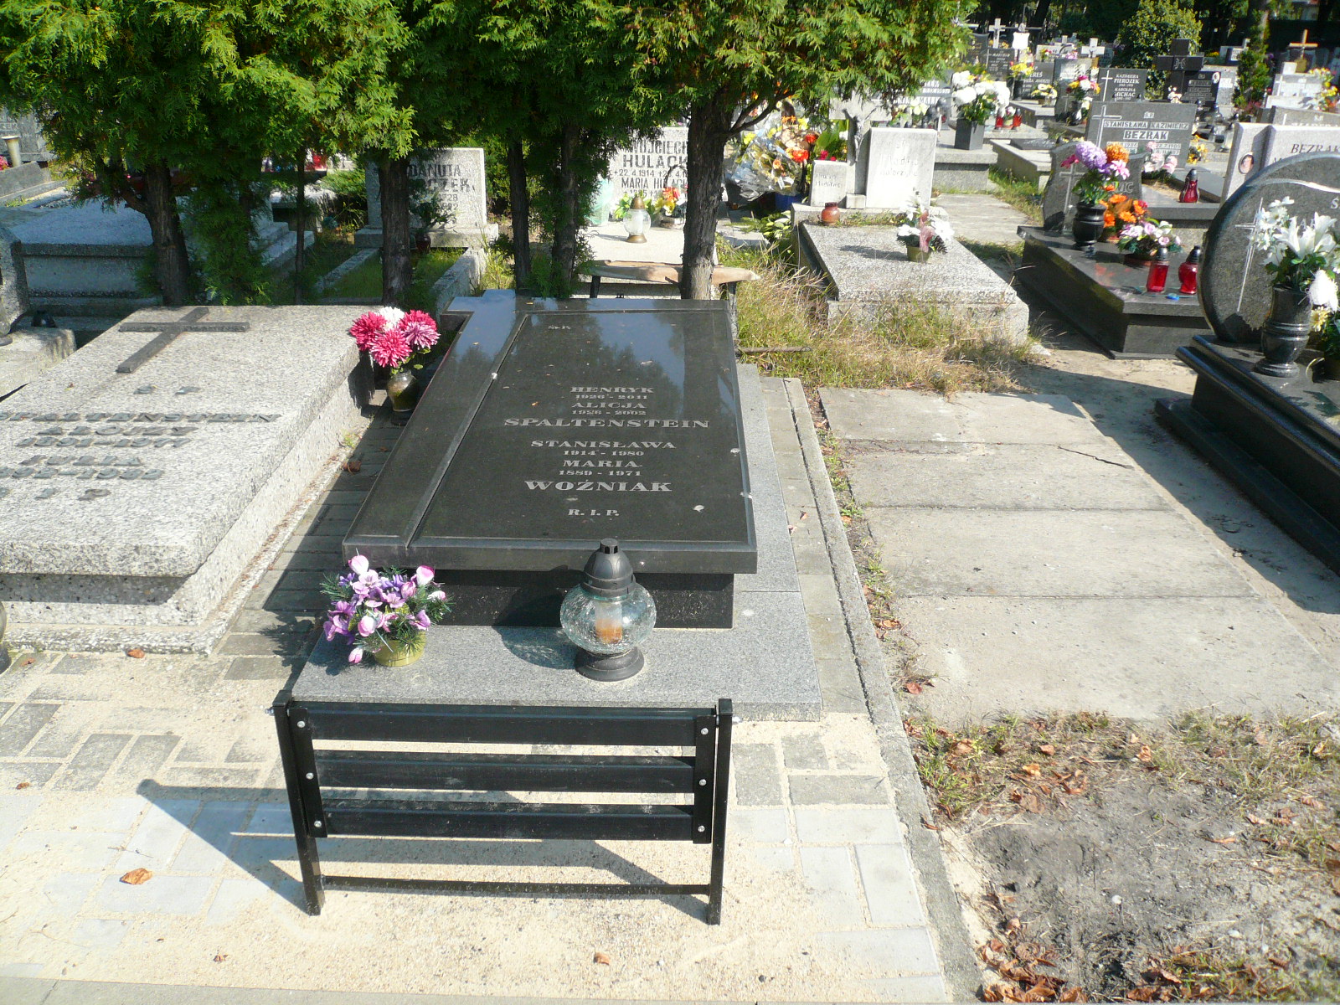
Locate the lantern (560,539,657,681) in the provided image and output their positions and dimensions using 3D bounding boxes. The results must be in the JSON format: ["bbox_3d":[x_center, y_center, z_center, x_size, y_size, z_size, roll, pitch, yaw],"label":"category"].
[{"bbox_3d":[-0.133,0.228,2.446,0.215,0.315,0.215,1,25,0],"label":"lantern"}]

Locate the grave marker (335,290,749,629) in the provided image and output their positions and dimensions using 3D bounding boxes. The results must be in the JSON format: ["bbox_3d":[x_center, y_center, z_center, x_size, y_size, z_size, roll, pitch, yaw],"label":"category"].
[{"bbox_3d":[-0.323,-0.263,3.471,1.077,0.320,2.049,1,25,0],"label":"grave marker"}]

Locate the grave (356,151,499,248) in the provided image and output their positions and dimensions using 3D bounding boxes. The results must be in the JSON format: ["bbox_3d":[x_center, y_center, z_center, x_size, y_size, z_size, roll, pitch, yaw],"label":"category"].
[{"bbox_3d":[-1.455,-1.820,6.479,0.820,0.560,0.270,0,26,1],"label":"grave"}]

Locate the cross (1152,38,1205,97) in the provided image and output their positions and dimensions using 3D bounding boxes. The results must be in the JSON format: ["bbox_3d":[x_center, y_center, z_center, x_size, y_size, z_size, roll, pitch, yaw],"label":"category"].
[{"bbox_3d":[4.923,-4.169,10.601,0.490,0.680,0.120,0,26,1],"label":"cross"}]

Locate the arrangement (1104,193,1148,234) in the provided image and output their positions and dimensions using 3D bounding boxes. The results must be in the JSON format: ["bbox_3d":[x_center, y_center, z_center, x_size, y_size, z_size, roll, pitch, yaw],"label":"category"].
[{"bbox_3d":[2.527,-1.612,6.046,0.260,0.240,0.220,0,26,1],"label":"arrangement"}]

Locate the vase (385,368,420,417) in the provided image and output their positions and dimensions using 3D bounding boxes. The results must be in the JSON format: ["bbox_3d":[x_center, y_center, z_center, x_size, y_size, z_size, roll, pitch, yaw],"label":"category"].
[{"bbox_3d":[-1.071,-0.451,4.381,0.135,0.170,0.135,0,26,1],"label":"vase"}]

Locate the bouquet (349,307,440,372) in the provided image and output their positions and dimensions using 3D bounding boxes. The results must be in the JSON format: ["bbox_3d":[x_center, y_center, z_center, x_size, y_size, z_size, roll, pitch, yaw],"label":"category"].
[{"bbox_3d":[-0.995,-0.592,3.919,0.330,0.235,0.290,1,25,0],"label":"bouquet"}]

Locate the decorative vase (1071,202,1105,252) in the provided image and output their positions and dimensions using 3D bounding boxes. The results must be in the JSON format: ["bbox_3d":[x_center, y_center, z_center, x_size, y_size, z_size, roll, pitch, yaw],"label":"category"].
[{"bbox_3d":[2.211,-1.457,5.709,0.172,0.235,0.172,1,25,0],"label":"decorative vase"}]

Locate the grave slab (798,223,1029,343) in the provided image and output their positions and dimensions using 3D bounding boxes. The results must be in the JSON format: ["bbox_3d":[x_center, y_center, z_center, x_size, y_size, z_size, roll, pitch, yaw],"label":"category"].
[{"bbox_3d":[1.191,-1.201,5.727,0.916,0.227,1.655,1,25,0],"label":"grave slab"}]

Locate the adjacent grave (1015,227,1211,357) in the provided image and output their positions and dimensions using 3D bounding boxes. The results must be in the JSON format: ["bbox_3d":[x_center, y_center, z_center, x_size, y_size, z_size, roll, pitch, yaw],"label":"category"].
[{"bbox_3d":[2.464,-1.123,5.604,0.880,0.270,1.690,0,26,1],"label":"adjacent grave"}]

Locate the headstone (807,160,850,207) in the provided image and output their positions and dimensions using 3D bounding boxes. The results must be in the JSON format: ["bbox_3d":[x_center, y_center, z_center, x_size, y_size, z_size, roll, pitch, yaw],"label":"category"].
[{"bbox_3d":[1.012,-2.044,6.928,0.235,0.275,0.085,4,26,9],"label":"headstone"}]

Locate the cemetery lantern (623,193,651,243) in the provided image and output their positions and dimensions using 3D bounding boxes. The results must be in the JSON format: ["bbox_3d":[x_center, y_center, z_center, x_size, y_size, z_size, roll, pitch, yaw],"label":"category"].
[{"bbox_3d":[-0.178,-1.592,6.057,0.150,0.250,0.150,0,26,1],"label":"cemetery lantern"}]

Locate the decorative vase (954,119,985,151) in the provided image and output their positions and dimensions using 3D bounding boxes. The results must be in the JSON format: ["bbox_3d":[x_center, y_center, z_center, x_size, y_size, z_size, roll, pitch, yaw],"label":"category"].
[{"bbox_3d":[2.492,-3.051,8.979,0.170,0.230,0.170,-16,30,-31],"label":"decorative vase"}]

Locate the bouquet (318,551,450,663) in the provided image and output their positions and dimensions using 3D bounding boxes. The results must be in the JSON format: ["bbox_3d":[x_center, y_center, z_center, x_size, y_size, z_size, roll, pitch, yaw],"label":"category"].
[{"bbox_3d":[-0.649,0.240,2.480,0.300,0.250,0.270,1,25,0],"label":"bouquet"}]

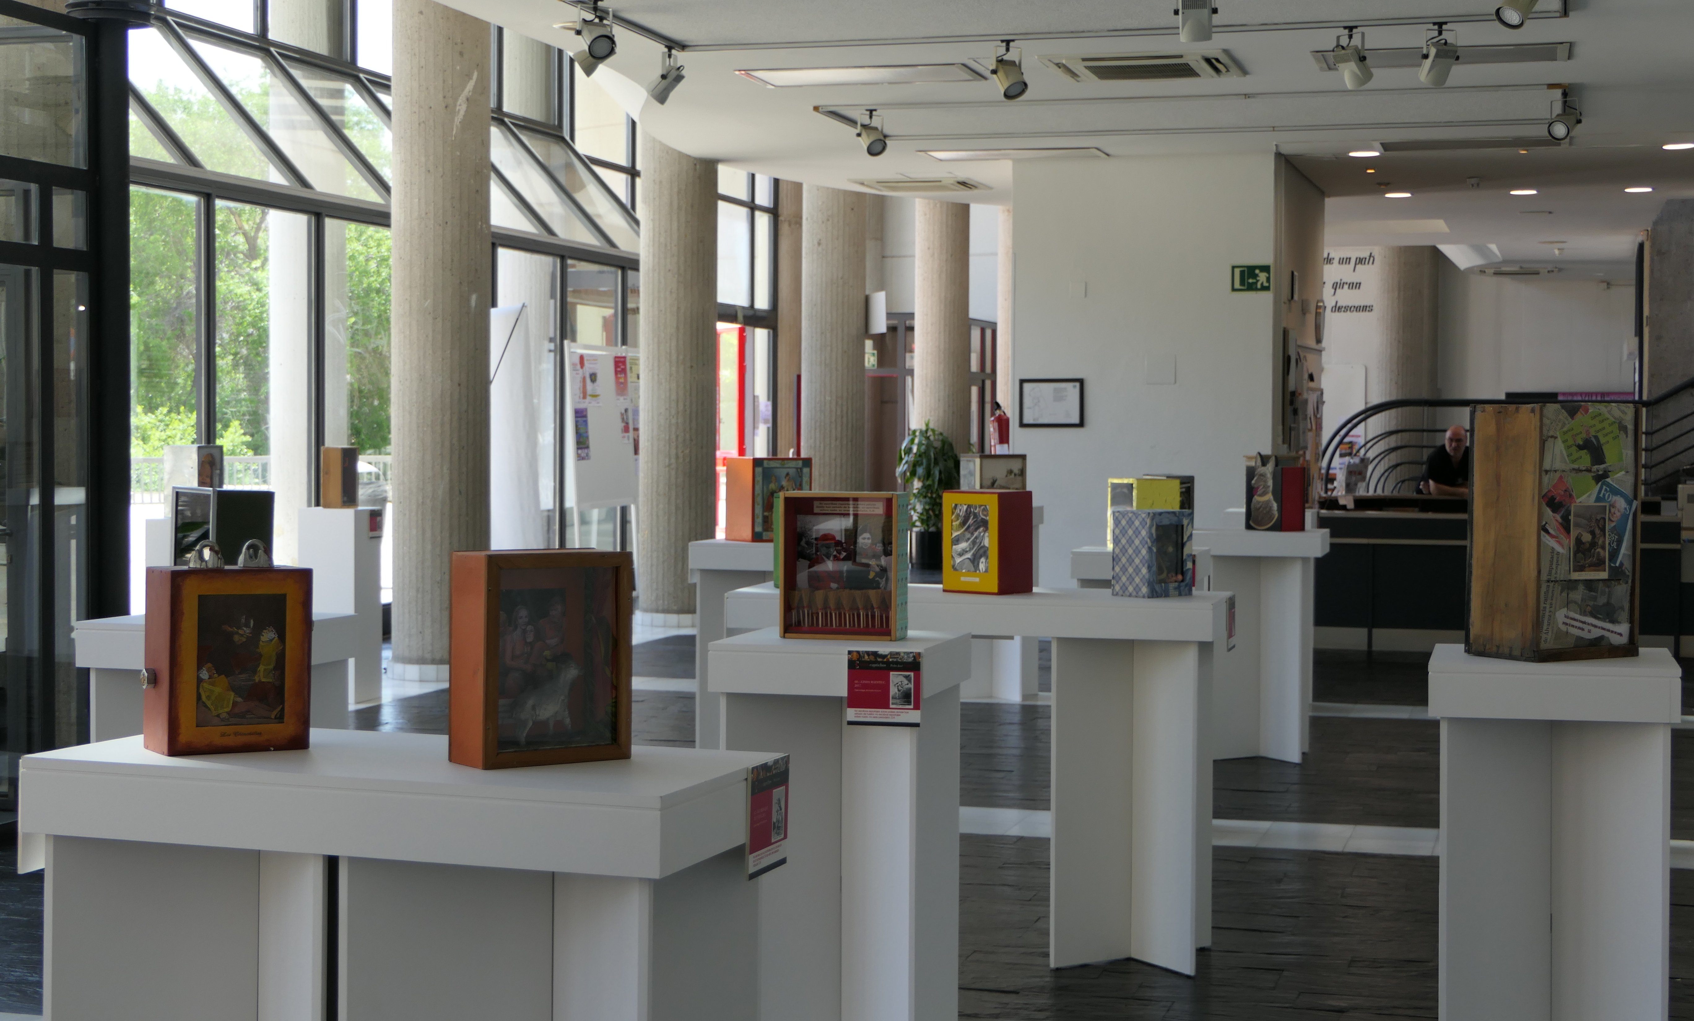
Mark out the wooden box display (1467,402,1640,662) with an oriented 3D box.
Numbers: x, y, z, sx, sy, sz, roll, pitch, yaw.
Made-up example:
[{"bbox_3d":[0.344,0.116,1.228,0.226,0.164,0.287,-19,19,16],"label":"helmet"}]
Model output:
[{"bbox_3d":[1.443,0.041,4.901,0.275,0.510,0.190,-1,2,-31],"label":"wooden box display"}]

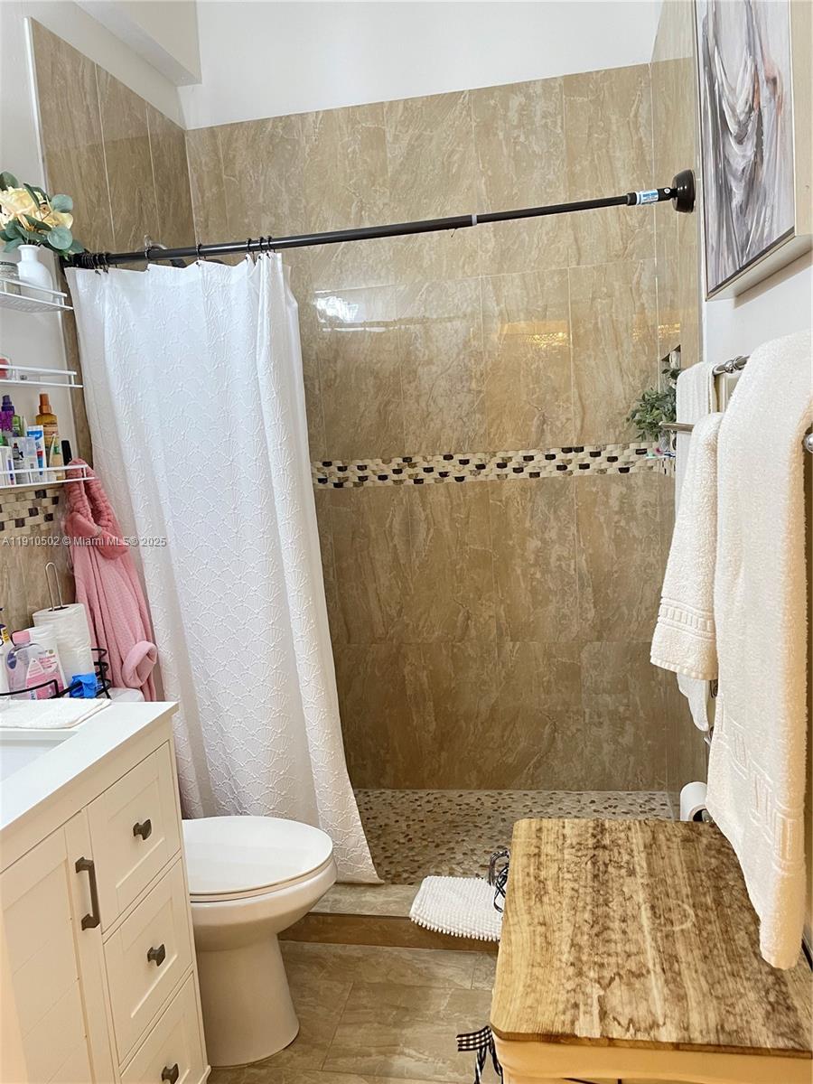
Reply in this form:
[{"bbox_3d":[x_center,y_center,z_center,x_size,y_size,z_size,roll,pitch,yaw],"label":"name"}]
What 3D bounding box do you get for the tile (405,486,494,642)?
[{"bbox_3d":[0.171,0.082,3.022,0.303,0.603,0.012,-2,8,12],"label":"tile"}]

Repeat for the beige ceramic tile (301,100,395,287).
[{"bbox_3d":[-0.208,-1.221,2.903,0.303,0.612,0.010,-2,8,11],"label":"beige ceramic tile"}]

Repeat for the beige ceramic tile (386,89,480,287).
[{"bbox_3d":[0.091,-1.224,2.834,0.303,0.610,0.012,-2,8,12],"label":"beige ceramic tile"}]

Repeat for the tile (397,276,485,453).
[{"bbox_3d":[0.129,-0.624,2.928,0.303,0.608,0.010,-2,8,11],"label":"tile"}]

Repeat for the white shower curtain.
[{"bbox_3d":[-0.496,0.128,2.346,0.750,1.836,0.150,-2,8,12],"label":"white shower curtain"}]

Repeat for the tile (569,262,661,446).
[{"bbox_3d":[0.719,-0.639,2.800,0.290,0.610,0.012,-2,8,12],"label":"tile"}]

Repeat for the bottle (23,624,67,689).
[{"bbox_3d":[-0.840,0.286,1.887,0.080,0.185,0.055,-10,10,-39],"label":"bottle"}]

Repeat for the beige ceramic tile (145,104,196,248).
[{"bbox_3d":[-0.819,-1.175,2.872,0.012,0.608,0.282,-2,8,12],"label":"beige ceramic tile"}]

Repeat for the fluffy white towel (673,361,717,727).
[{"bbox_3d":[0.597,-0.003,1.695,0.055,0.690,0.360,-2,8,11],"label":"fluffy white towel"}]

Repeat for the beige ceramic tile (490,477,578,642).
[{"bbox_3d":[0.471,0.071,2.966,0.303,0.605,0.010,-2,8,11],"label":"beige ceramic tile"}]

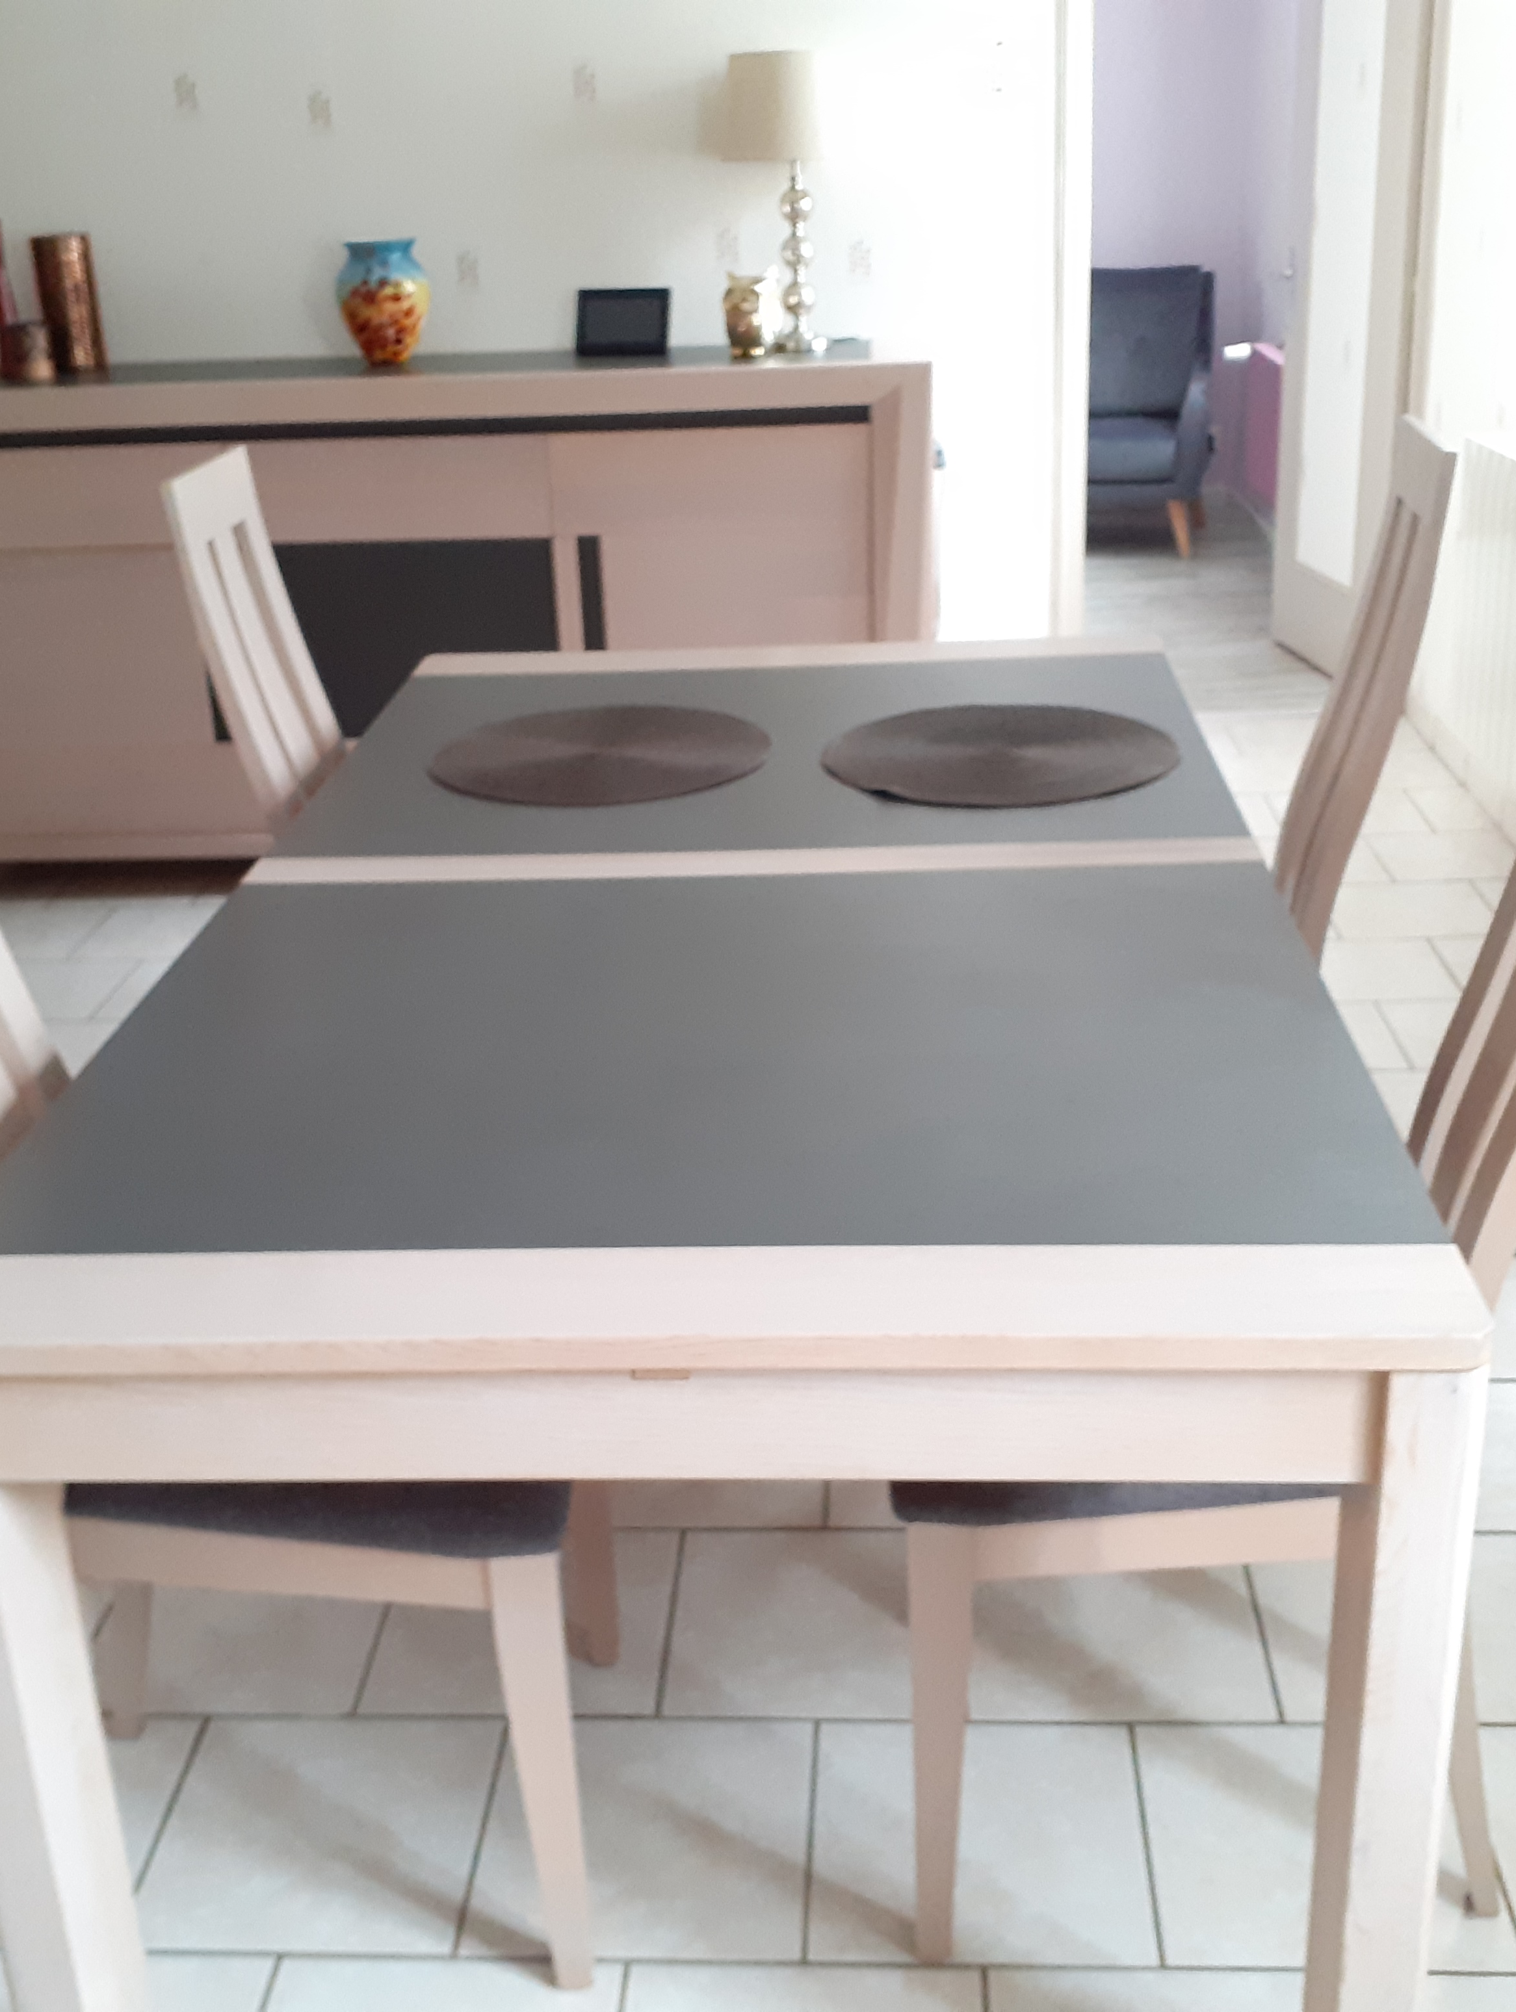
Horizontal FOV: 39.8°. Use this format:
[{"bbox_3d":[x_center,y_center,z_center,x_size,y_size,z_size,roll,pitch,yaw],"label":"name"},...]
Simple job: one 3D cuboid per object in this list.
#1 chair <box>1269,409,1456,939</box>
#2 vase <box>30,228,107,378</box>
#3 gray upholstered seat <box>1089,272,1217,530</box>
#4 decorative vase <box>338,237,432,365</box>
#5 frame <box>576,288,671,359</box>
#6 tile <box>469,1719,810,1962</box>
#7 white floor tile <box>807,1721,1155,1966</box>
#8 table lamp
[{"bbox_3d":[0.491,-0.130,2.536,0.550,1.080,0.450,0,23,6],"label":"chair"},{"bbox_3d":[-1.378,-1.407,4.191,0.120,0.260,0.120,-1,23,4],"label":"vase"},{"bbox_3d":[1.230,-2.130,7.424,0.760,0.910,0.780,3,24,14],"label":"gray upholstered seat"},{"bbox_3d":[-0.730,-1.386,4.110,0.182,0.233,0.182,0,24,5],"label":"decorative vase"},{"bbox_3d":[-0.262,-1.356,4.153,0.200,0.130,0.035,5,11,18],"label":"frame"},{"bbox_3d":[-0.102,0.746,1.902,0.297,0.010,0.293,-1,23,4],"label":"tile"},{"bbox_3d":[0.197,0.741,1.881,0.297,0.010,0.293,-1,23,4],"label":"white floor tile"},{"bbox_3d":[0.031,-1.502,3.926,0.201,0.527,0.201,0,24,5],"label":"table lamp"}]

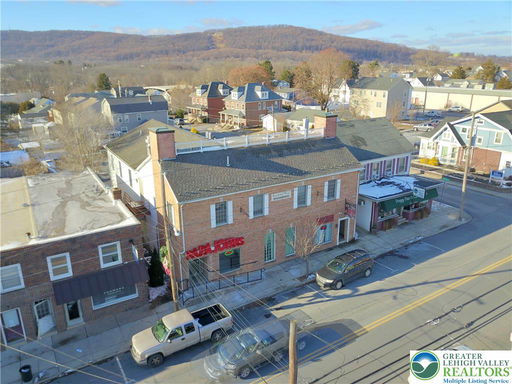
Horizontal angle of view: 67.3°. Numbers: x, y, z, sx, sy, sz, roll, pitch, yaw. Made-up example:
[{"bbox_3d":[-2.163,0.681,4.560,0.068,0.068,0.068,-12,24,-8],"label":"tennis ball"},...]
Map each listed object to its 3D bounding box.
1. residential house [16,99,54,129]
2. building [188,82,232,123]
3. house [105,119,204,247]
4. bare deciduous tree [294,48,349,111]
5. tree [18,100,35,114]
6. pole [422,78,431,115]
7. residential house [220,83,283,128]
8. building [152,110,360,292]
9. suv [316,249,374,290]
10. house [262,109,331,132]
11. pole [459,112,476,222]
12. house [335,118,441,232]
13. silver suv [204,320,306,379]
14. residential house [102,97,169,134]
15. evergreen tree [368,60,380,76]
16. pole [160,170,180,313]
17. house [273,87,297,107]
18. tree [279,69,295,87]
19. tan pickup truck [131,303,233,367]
[{"bbox_3d":[-54.664,-19.549,95.780,9.500,6.300,8.500,-11,21,-30],"label":"residential house"},{"bbox_3d":[-13.239,-28.469,121.158,13.800,11.100,11.400,-11,21,-29],"label":"building"},{"bbox_3d":[-8.561,-2.304,40.581,11.100,9.250,13.000,-11,21,-29],"label":"house"},{"bbox_3d":[22.502,-36.771,128.902,18.533,20.940,18.533,-1,17,0],"label":"bare deciduous tree"},{"bbox_3d":[-75.562,-27.492,126.628,6.000,6.400,6.000,-11,21,-29],"label":"tree"},{"bbox_3d":[49.744,-27.953,112.340,1.200,11.400,0.600,-11,21,-30],"label":"pole"},{"bbox_3d":[-1.606,-24.388,106.423,14.000,10.950,12.000,-11,21,-29],"label":"residential house"},{"bbox_3d":[-0.373,-0.720,32.803,16.900,10.850,9.800,-11,21,-29],"label":"building"},{"bbox_3d":[6.575,5.487,27.859,4.680,1.710,1.900,-11,21,-30],"label":"suv"},{"bbox_3d":[10.636,-17.836,95.956,16.100,4.600,11.000,-11,20,-30],"label":"house"},{"bbox_3d":[19.256,-2.099,35.027,0.320,10.040,0.320,-13,20,-30],"label":"pole"},{"bbox_3d":[11.303,-2.698,39.775,10.200,8.700,11.800,-11,20,-30],"label":"house"},{"bbox_3d":[0.073,7.555,19.347,4.700,1.720,1.870,-11,20,-30],"label":"silver suv"},{"bbox_3d":[-32.837,-21.381,104.780,14.600,8.400,9.500,-11,20,-30],"label":"residential house"},{"bbox_3d":[64.900,-65.722,210.639,7.400,13.600,7.400,-11,21,-29],"label":"evergreen tree"},{"bbox_3d":[-5.127,3.220,23.256,0.340,9.300,0.340,-11,21,-29],"label":"pole"},{"bbox_3d":[10.620,-35.399,143.311,9.500,8.200,8.500,-11,21,-30],"label":"house"},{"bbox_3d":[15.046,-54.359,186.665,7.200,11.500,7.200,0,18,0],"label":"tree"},{"bbox_3d":[-4.167,7.941,22.111,5.650,1.820,1.980,-11,21,-30],"label":"tan pickup truck"}]

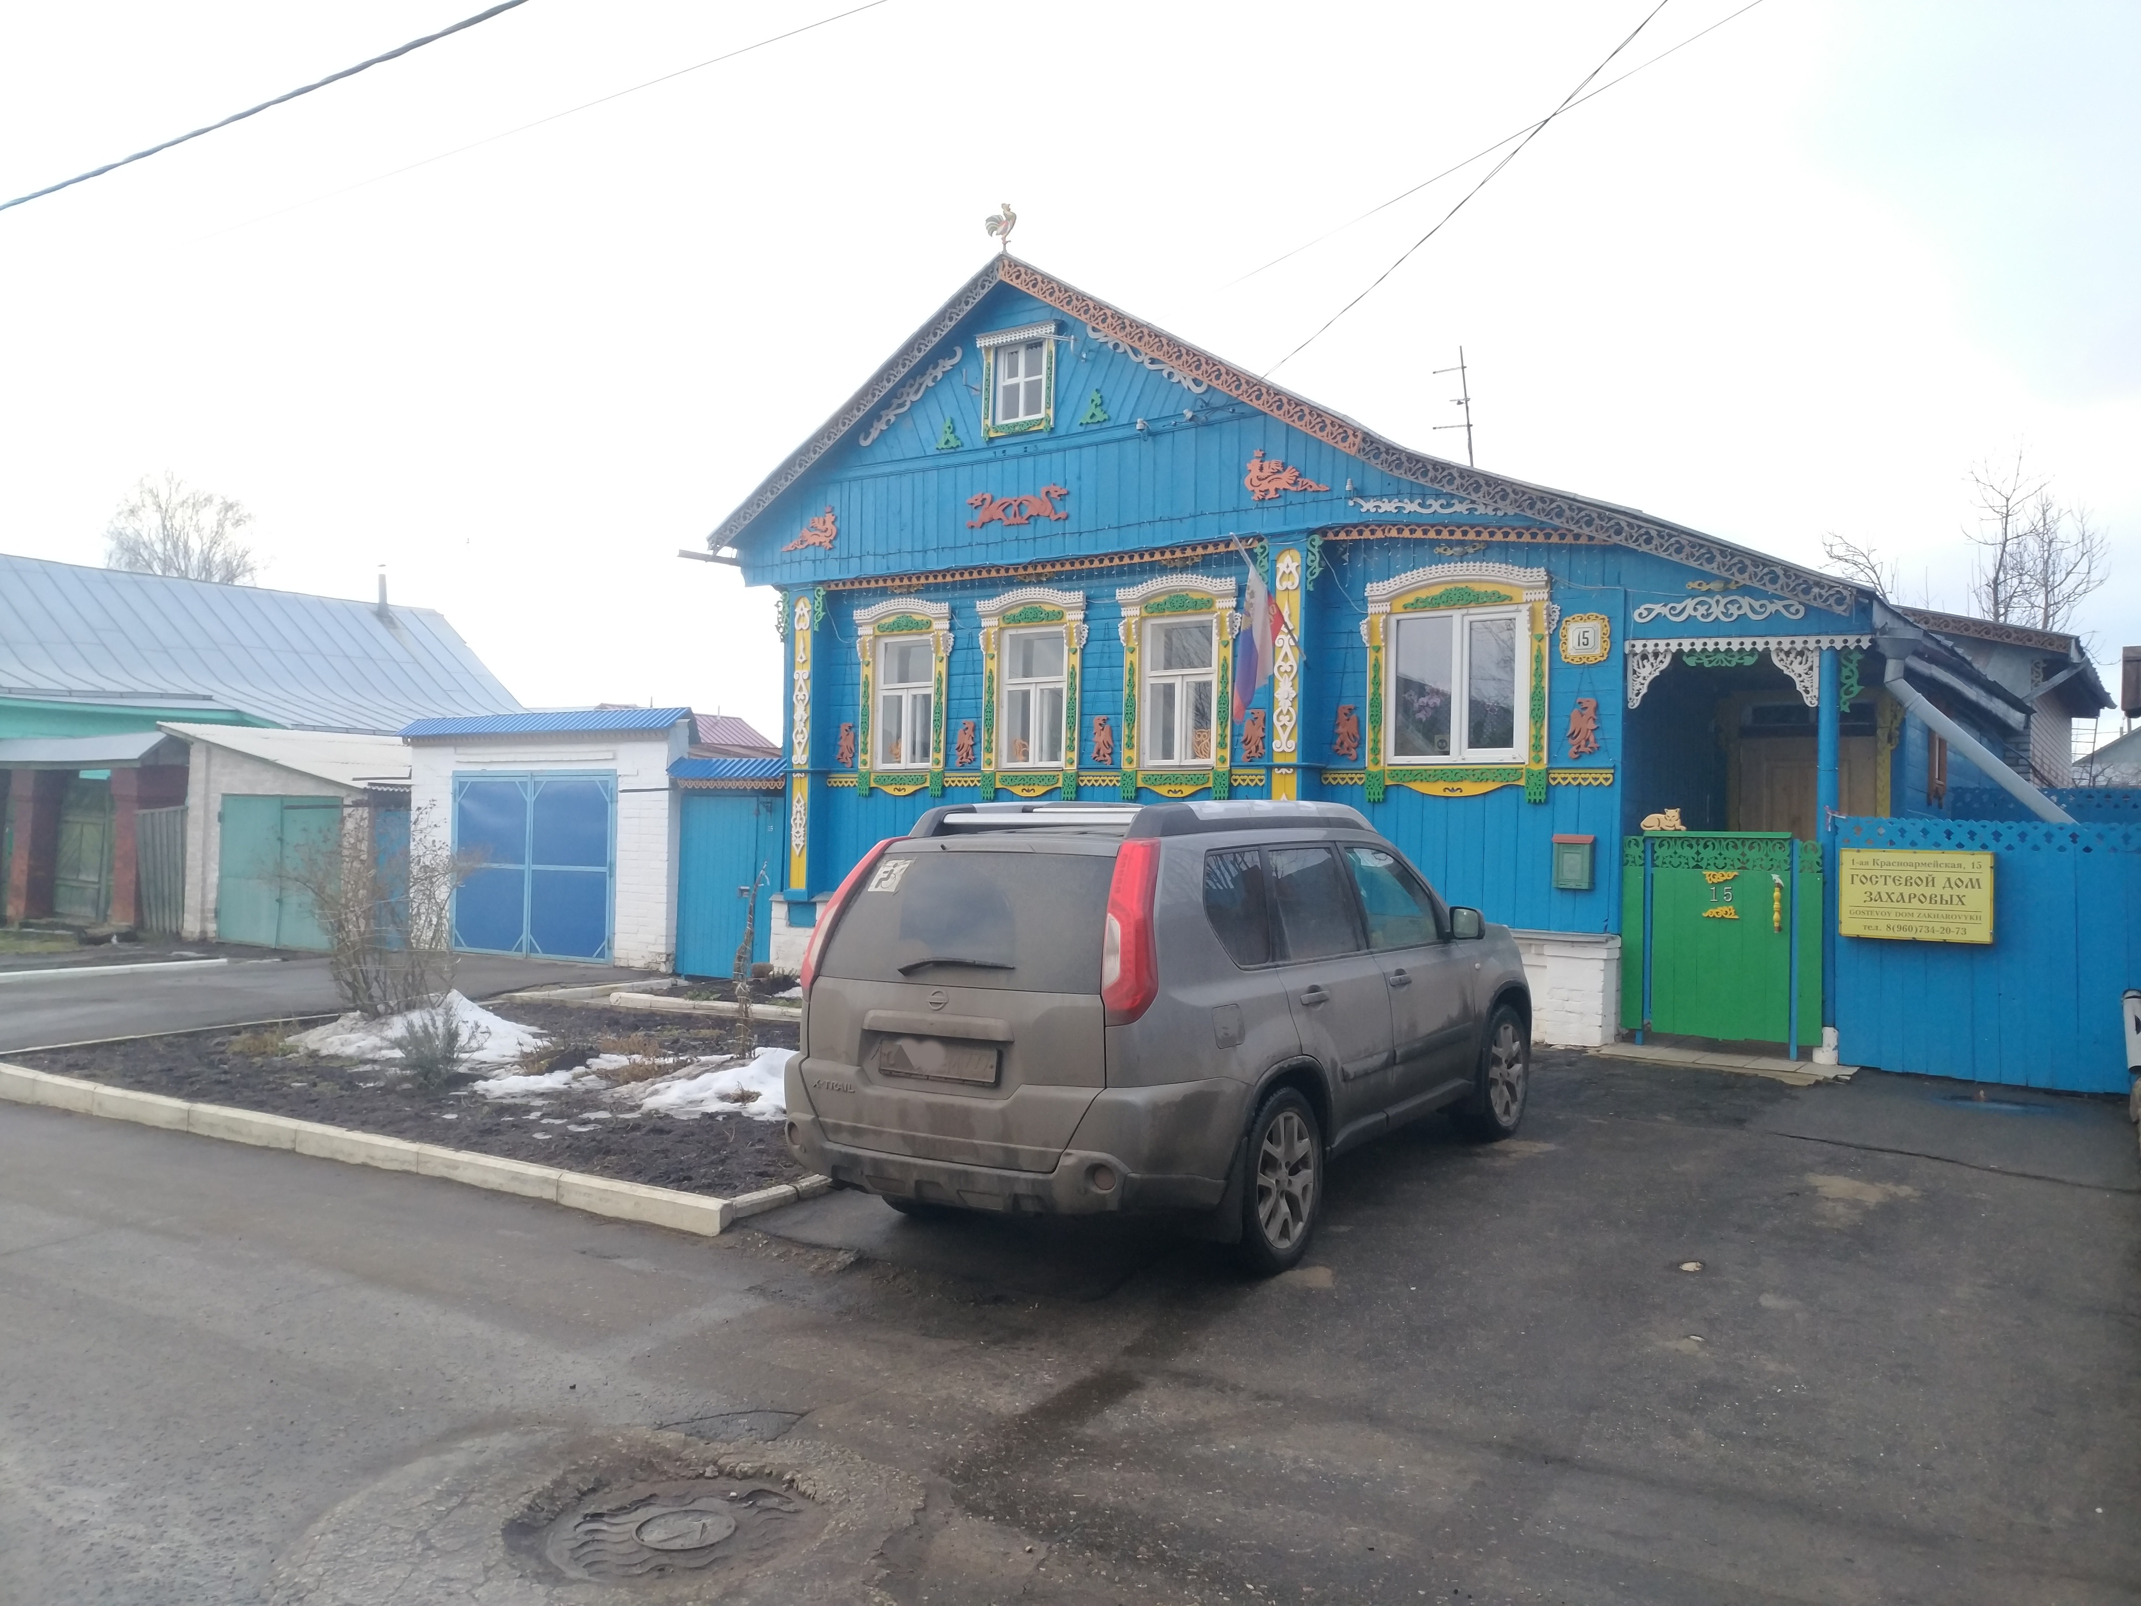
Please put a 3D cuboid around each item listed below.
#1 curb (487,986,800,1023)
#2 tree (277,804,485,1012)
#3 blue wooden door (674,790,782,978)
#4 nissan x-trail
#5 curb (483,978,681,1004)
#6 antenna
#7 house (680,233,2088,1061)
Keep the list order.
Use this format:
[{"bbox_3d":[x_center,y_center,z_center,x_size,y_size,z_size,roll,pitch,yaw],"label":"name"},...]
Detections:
[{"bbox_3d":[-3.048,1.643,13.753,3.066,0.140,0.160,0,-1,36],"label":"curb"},{"bbox_3d":[-5.340,0.827,13.015,1.600,1.668,1.550,0,-1,35],"label":"tree"},{"bbox_3d":[-3.365,0.823,16.431,1.480,1.848,0.100,0,-1,35],"label":"blue wooden door"},{"bbox_3d":[0.733,0.851,7.711,1.800,1.750,4.630,0,1,33],"label":"nissan x-trail"},{"bbox_3d":[-4.298,1.643,14.877,0.140,0.130,2.279,0,-1,32],"label":"curb"},{"bbox_3d":[3.749,-3.805,16.268,0.420,1.239,0.300,-5,0,35],"label":"antenna"},{"bbox_3d":[3.955,-1.371,17.785,10.244,6.274,11.400,0,-1,35],"label":"house"}]

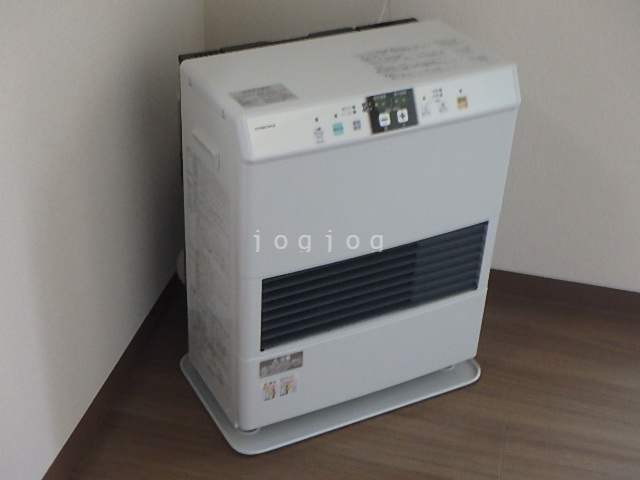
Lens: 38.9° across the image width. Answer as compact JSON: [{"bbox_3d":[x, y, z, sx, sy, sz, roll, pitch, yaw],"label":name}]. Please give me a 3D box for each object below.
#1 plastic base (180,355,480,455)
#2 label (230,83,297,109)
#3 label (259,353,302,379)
[{"bbox_3d":[0.022,0.210,1.517,0.468,0.020,0.268,-14,36,-25],"label":"plastic base"},{"bbox_3d":[-0.070,-0.180,1.138,0.077,0.002,0.049,-14,36,-25],"label":"label"},{"bbox_3d":[-0.055,0.182,1.317,0.070,0.031,0.002,-14,36,-25],"label":"label"}]

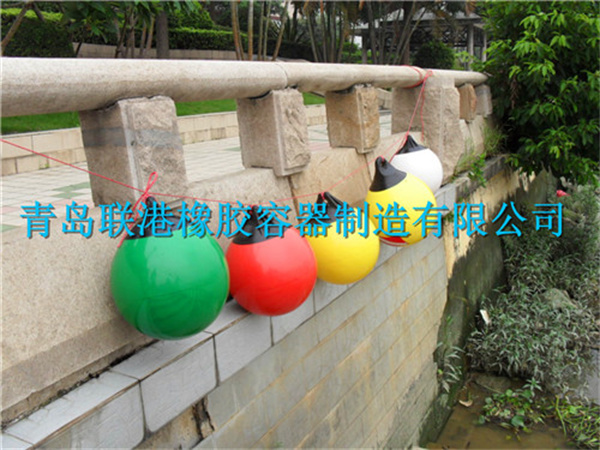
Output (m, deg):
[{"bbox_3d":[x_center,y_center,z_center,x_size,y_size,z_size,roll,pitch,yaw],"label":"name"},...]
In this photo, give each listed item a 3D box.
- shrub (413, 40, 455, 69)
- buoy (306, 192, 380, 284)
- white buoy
[{"bbox_3d":[4.181,-5.089,19.000,1.310,1.400,1.310,-4,12,0],"label":"shrub"},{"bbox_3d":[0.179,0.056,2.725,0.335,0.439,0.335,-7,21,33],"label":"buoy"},{"bbox_3d":[0.799,-0.391,4.222,0.380,0.470,0.380,-11,12,0],"label":"white buoy"}]

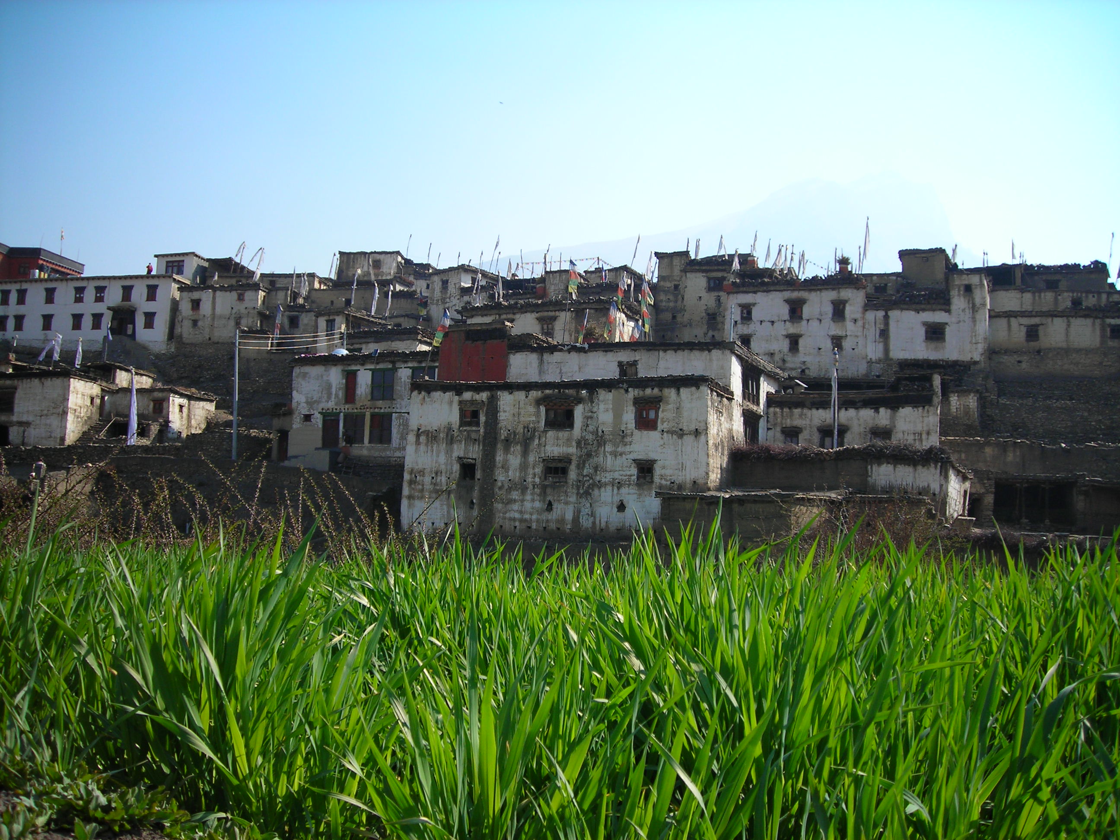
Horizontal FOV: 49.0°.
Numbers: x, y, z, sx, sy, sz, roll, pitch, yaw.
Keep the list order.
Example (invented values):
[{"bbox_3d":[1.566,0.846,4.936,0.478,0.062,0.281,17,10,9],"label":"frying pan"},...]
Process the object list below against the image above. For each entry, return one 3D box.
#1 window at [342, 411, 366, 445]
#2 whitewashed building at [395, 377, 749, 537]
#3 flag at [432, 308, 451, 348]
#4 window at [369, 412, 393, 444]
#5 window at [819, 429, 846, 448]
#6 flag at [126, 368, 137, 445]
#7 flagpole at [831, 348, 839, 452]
[{"bbox_3d":[-11.891,0.506,71.100,1.400,1.850,0.150,0,-1,20],"label":"window"},{"bbox_3d":[0.820,2.100,68.700,16.400,8.500,9.200,0,-1,16],"label":"whitewashed building"},{"bbox_3d":[-6.413,-4.993,66.500,0.900,2.100,0.300,0,-1,10],"label":"flag"},{"bbox_3d":[-10.286,0.502,70.500,1.500,1.800,0.150,0,-1,20],"label":"window"},{"bbox_3d":[17.514,1.209,79.000,1.650,1.350,0.180,0,-1,15],"label":"window"},{"bbox_3d":[-26.449,-0.784,76.000,0.600,4.900,0.300,0,-1,10],"label":"flag"},{"bbox_3d":[16.339,-1.169,73.000,0.450,6.200,0.250,0,-1,10],"label":"flagpole"}]

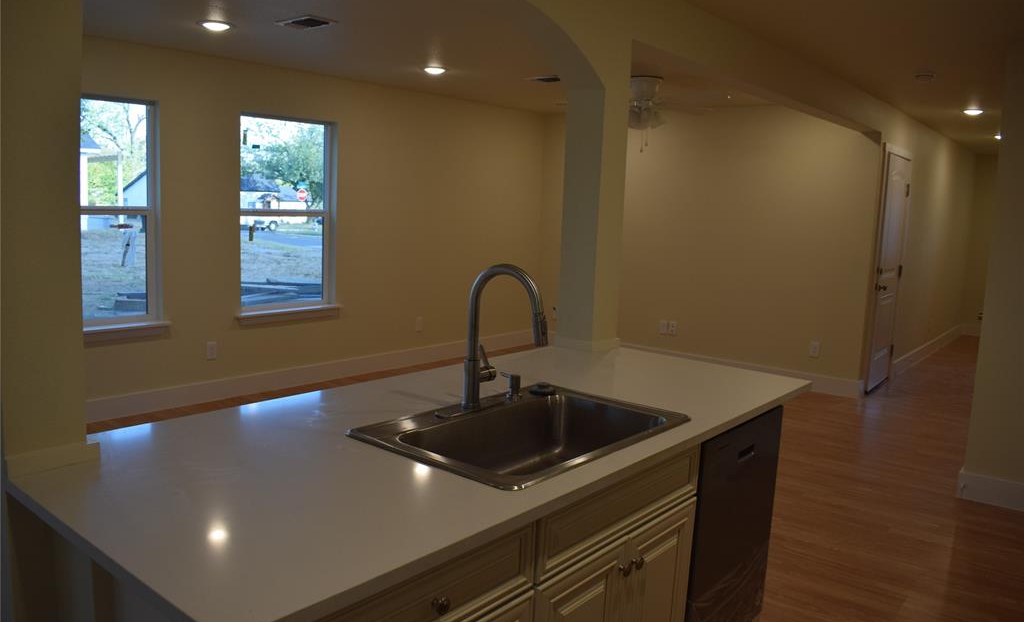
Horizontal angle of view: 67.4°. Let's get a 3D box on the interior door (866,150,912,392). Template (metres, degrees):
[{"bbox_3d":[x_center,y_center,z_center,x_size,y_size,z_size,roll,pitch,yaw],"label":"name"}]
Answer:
[{"bbox_3d":[3.365,-0.338,6.893,0.050,2.040,0.790,8,10,39],"label":"interior door"}]

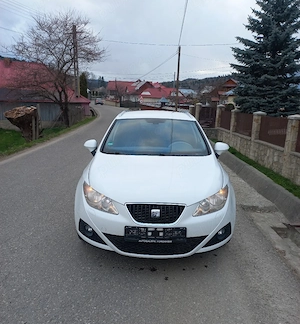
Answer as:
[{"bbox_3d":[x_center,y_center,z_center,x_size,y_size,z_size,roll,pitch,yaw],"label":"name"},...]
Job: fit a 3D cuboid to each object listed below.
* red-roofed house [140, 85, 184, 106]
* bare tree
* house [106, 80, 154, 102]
[{"bbox_3d":[2.553,-12.968,59.000,9.200,5.000,8.500,2,12,3],"label":"red-roofed house"},{"bbox_3d":[-5.326,-5.318,16.817,5.590,6.600,5.310,1,12,0],"label":"bare tree"},{"bbox_3d":[-4.455,-15.352,66.000,11.000,6.500,9.500,-1,12,-9],"label":"house"}]

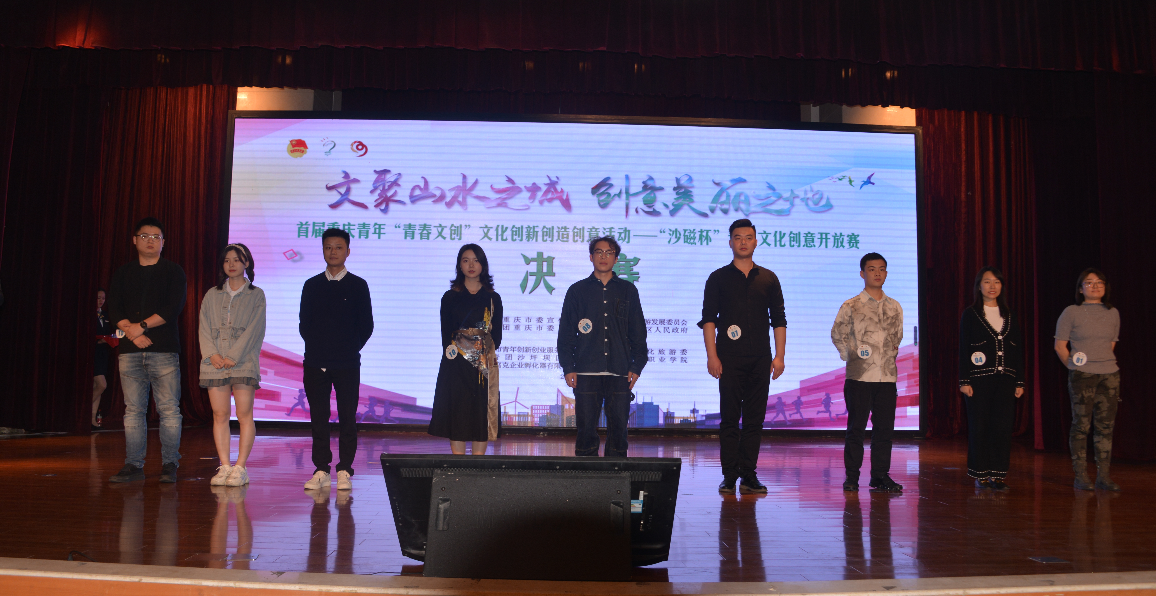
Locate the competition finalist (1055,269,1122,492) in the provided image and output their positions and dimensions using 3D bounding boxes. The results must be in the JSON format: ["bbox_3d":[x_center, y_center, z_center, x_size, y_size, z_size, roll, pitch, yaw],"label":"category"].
[{"bbox_3d":[3.601,0.575,6.330,0.430,1.560,0.330,0,-5,8],"label":"competition finalist"}]

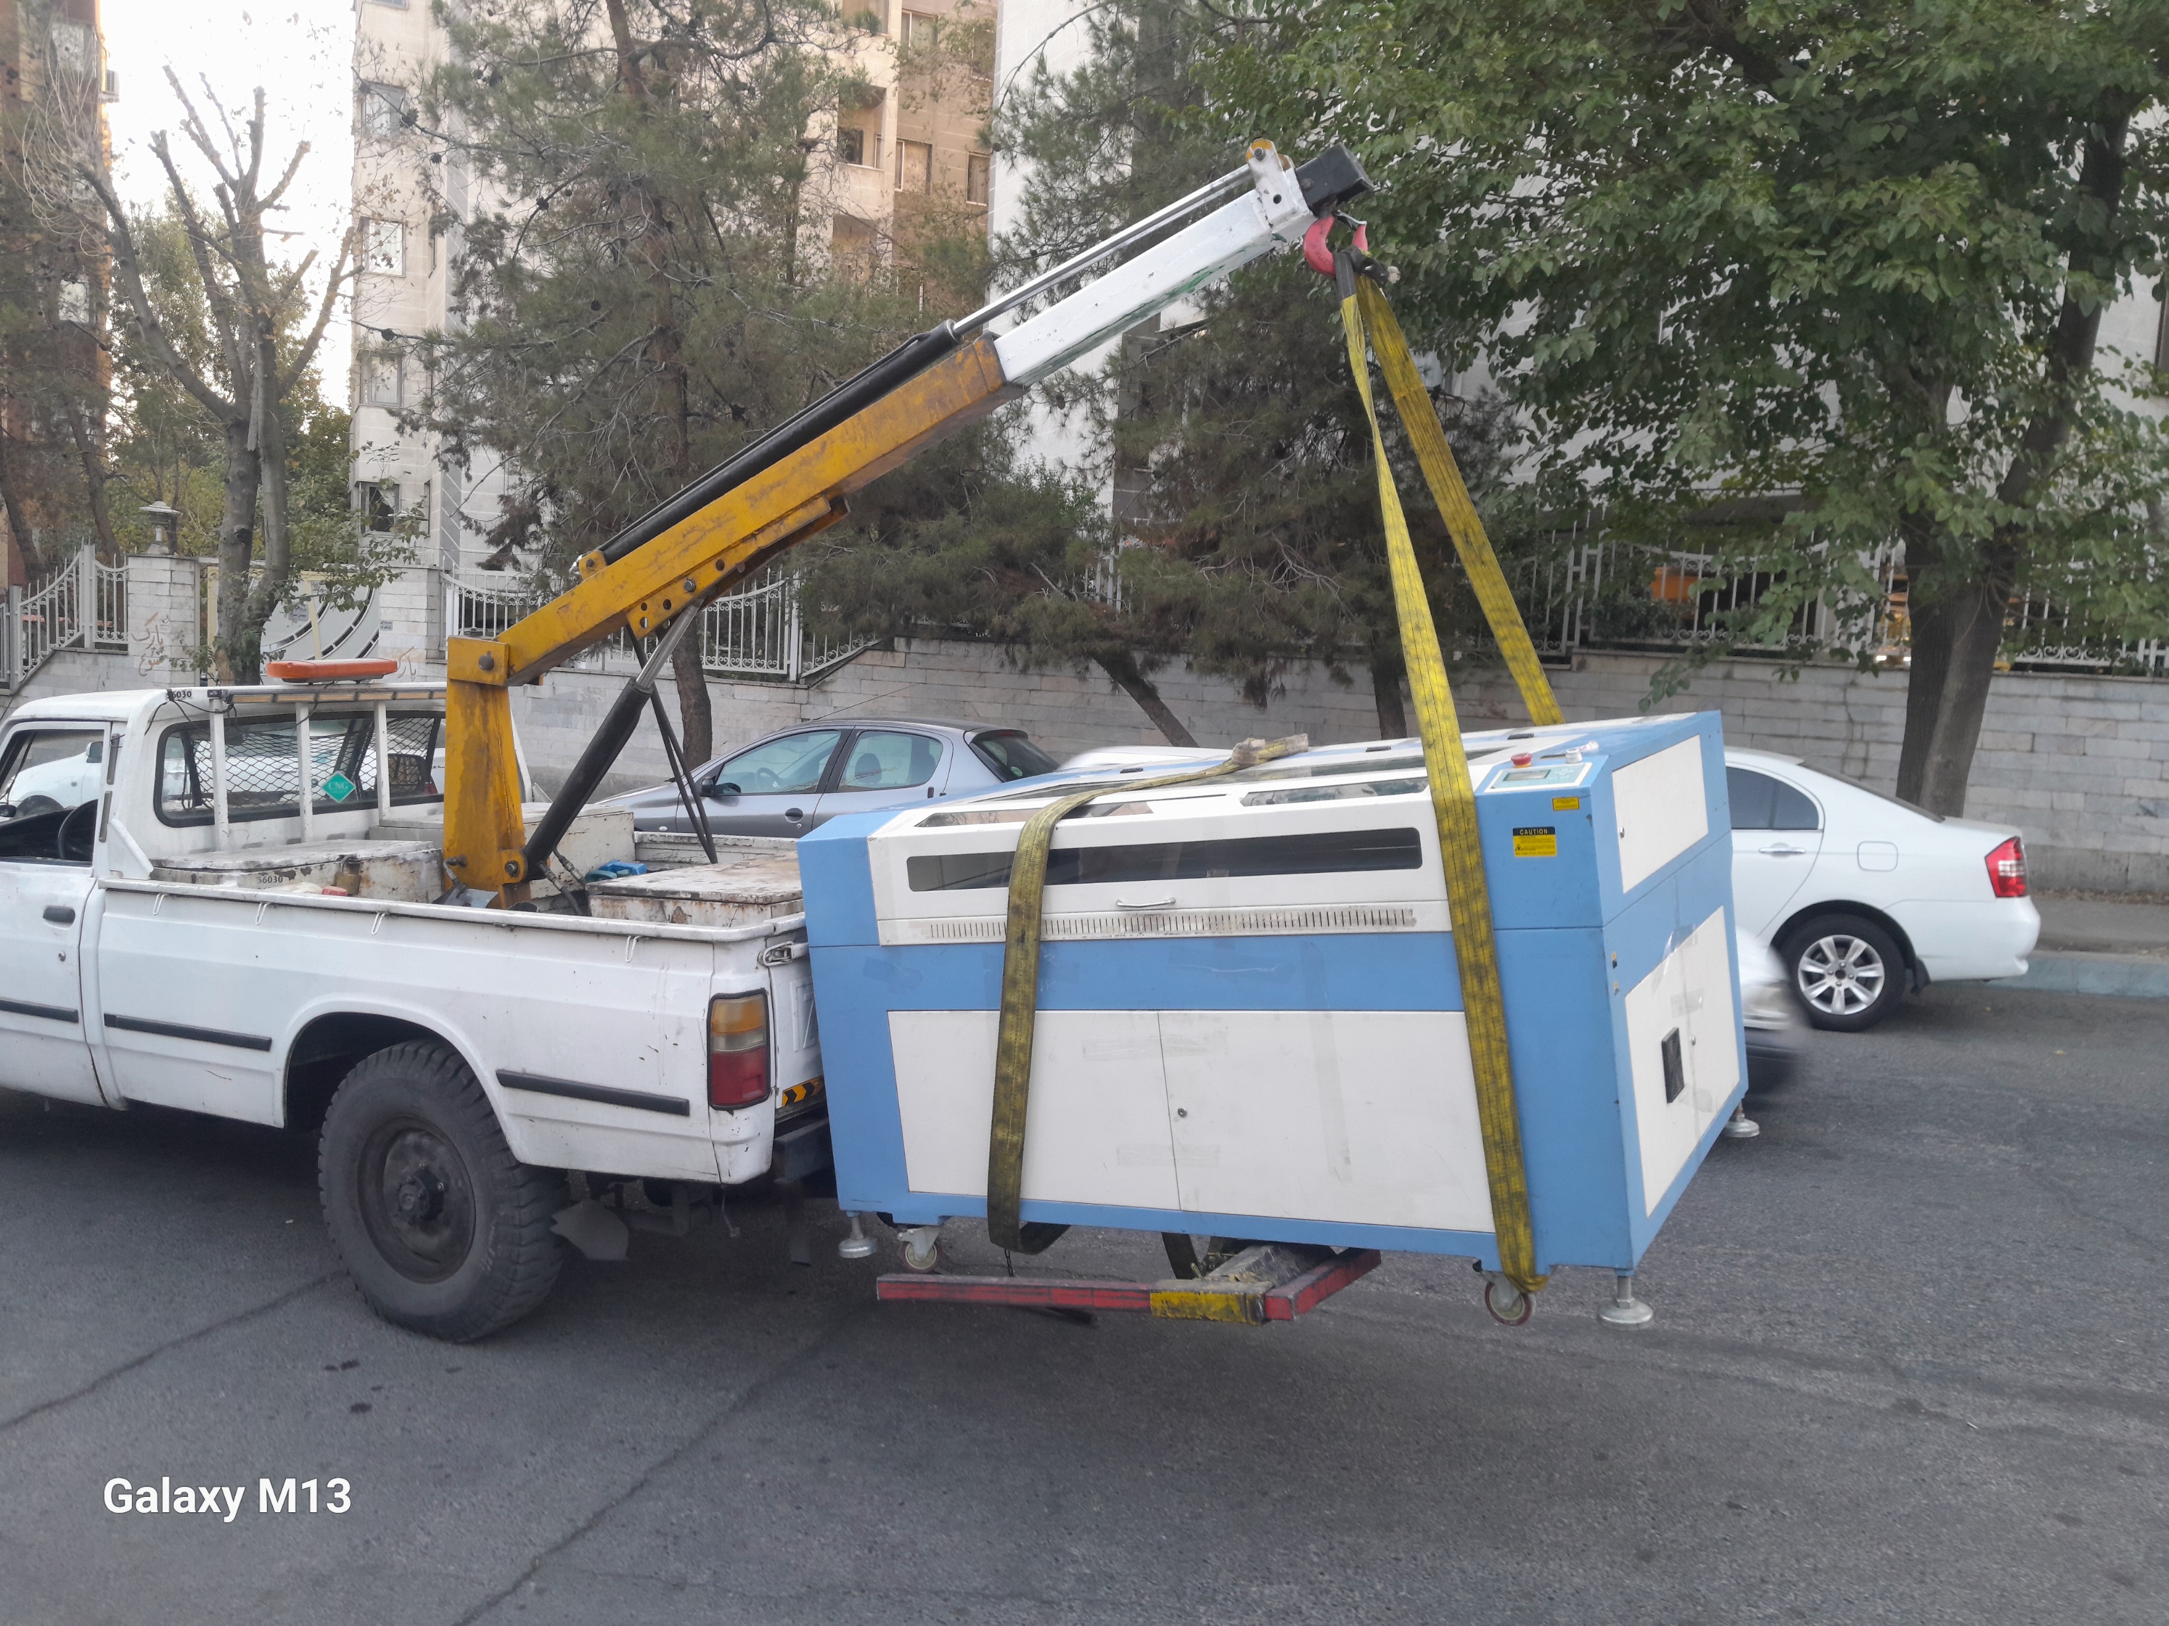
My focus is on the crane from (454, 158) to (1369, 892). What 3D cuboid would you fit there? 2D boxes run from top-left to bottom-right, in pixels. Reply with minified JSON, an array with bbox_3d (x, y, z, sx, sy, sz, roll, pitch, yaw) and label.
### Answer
[{"bbox_3d":[-0.716,-0.571,4.659,3.208,2.142,0.380,4,6,33],"label":"crane"}]

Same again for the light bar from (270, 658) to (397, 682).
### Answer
[{"bbox_3d":[-2.408,-0.459,5.420,0.190,0.075,0.360,2,6,30],"label":"light bar"}]

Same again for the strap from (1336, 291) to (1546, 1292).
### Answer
[{"bbox_3d":[0.876,-0.197,3.709,0.811,2.009,1.268,6,7,30],"label":"strap"}]

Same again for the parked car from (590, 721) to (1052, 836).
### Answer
[{"bbox_3d":[-1.815,0.043,11.960,3.840,1.430,1.655,2,5,14],"label":"parked car"}]

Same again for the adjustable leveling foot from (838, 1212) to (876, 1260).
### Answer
[{"bbox_3d":[-0.526,0.976,3.904,0.085,0.100,0.085,-6,4,0],"label":"adjustable leveling foot"}]

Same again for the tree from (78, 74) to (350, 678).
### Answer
[{"bbox_3d":[-8.166,-3.471,15.939,2.550,6.936,2.400,0,7,-27],"label":"tree"}]

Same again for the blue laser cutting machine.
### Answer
[{"bbox_3d":[0.470,0.341,3.942,1.780,0.908,1.250,-4,5,31],"label":"blue laser cutting machine"}]

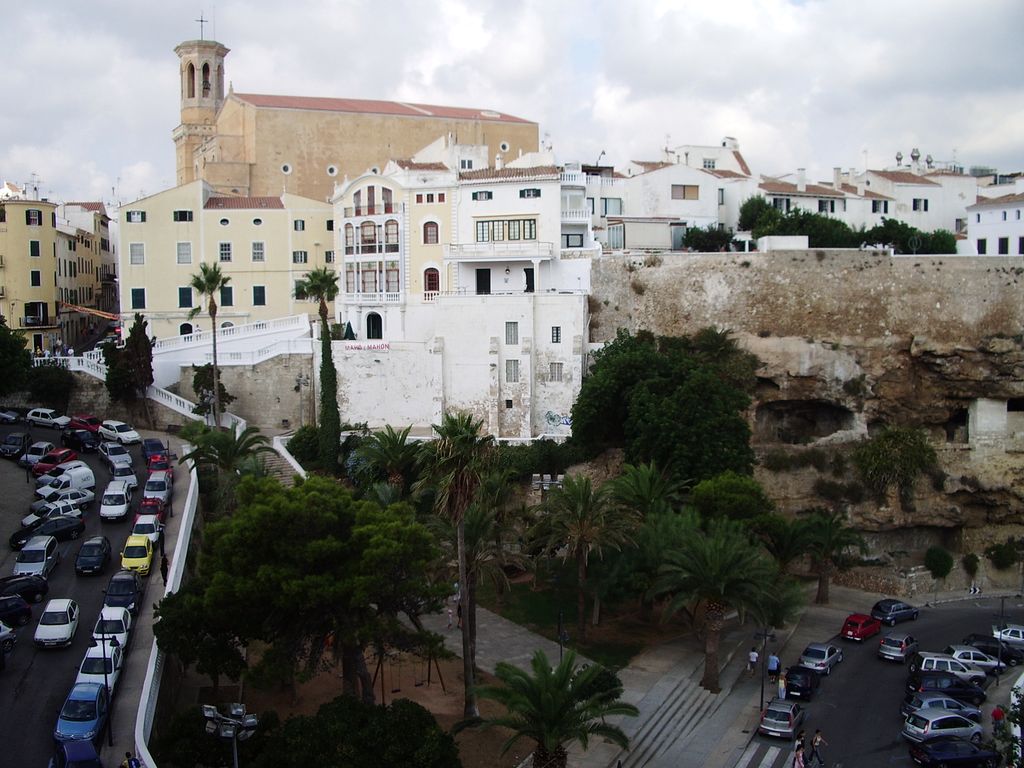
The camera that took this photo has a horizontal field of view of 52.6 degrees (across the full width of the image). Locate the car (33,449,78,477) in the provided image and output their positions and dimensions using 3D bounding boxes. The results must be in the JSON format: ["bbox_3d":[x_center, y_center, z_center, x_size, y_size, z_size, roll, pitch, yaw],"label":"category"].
[{"bbox_3d":[-35.682,6.064,80.694,1.680,1.430,3.900,4,9,18],"label":"car"}]

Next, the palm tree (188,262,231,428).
[{"bbox_3d":[-29.120,-3.570,100.020,4.000,16.240,4.000,-1,5,0],"label":"palm tree"}]

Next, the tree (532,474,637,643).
[{"bbox_3d":[4.435,10.837,64.516,6.600,10.700,6.400,-1,5,0],"label":"tree"}]

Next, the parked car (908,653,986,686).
[{"bbox_3d":[26.934,17.648,64.042,4.350,1.740,1.780,1,4,-4],"label":"parked car"}]

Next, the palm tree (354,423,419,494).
[{"bbox_3d":[-10.109,6.275,84.228,5.300,6.000,5.300,-1,5,0],"label":"palm tree"}]

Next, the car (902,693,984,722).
[{"bbox_3d":[22.749,17.111,54.807,4.100,1.460,1.740,-2,5,-13],"label":"car"}]

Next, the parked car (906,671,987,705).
[{"bbox_3d":[24.388,16.989,58.256,4.200,1.550,1.740,-1,5,-9],"label":"parked car"}]

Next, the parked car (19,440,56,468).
[{"bbox_3d":[-39.770,5.910,86.960,1.700,1.420,4.150,4,8,4],"label":"parked car"}]

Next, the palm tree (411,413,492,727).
[{"bbox_3d":[-2.830,9.330,52.940,3.900,15.930,3.900,-1,5,0],"label":"palm tree"}]

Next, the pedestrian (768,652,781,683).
[{"bbox_3d":[15.248,16.501,60.105,0.550,1.760,0.420,2,5,25],"label":"pedestrian"}]

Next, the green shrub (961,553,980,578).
[{"bbox_3d":[38.158,15.187,86.106,1.600,2.100,1.600,-1,5,-5],"label":"green shrub"}]

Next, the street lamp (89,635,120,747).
[{"bbox_3d":[-16.762,12.470,42.767,1.300,5.150,0.420,-2,5,-12],"label":"street lamp"}]

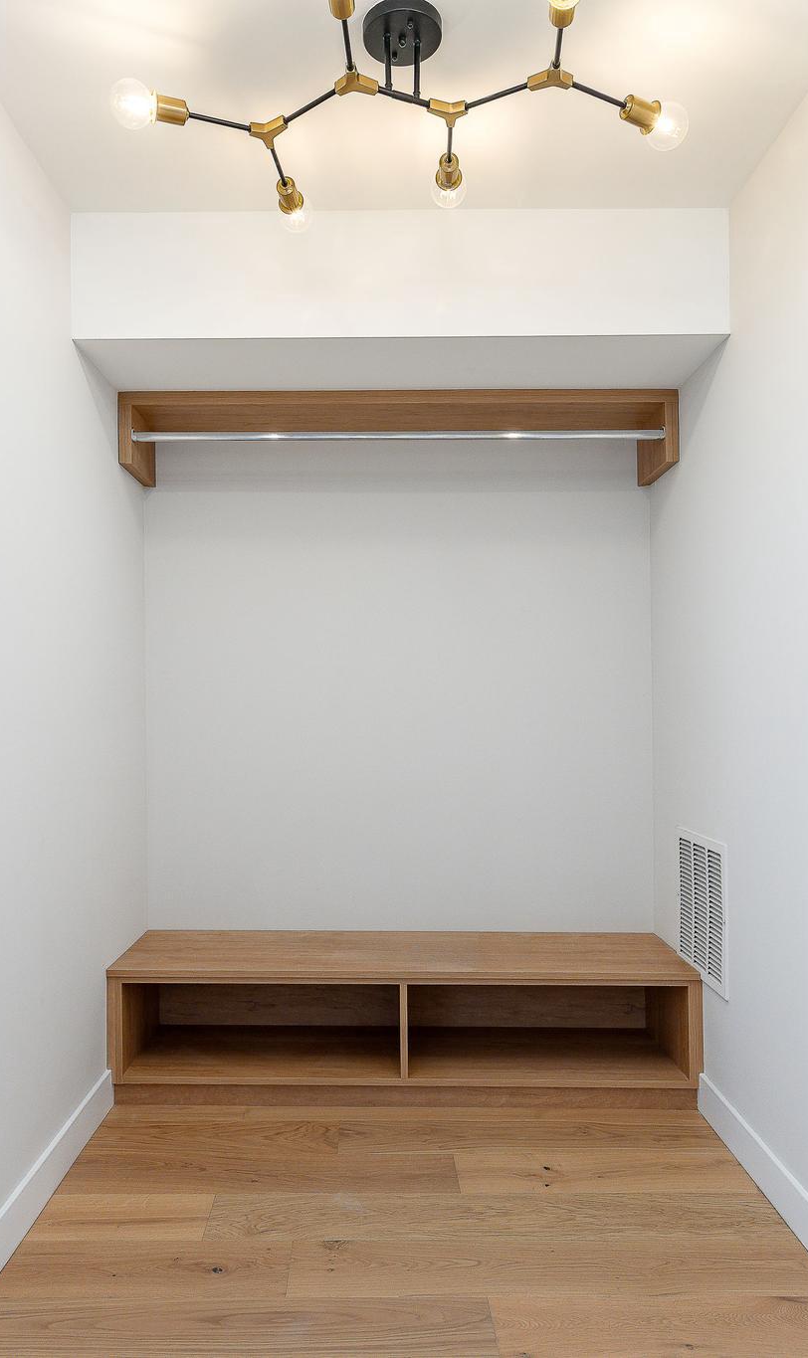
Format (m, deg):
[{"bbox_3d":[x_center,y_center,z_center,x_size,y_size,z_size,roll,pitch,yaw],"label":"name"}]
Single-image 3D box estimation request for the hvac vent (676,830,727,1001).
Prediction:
[{"bbox_3d":[0.826,0.639,2.529,0.012,0.398,0.395,0,-2,-1],"label":"hvac vent"}]

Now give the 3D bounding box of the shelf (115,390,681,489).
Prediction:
[{"bbox_3d":[-0.016,-0.744,2.839,1.652,0.214,0.306,0,-2,0],"label":"shelf"}]

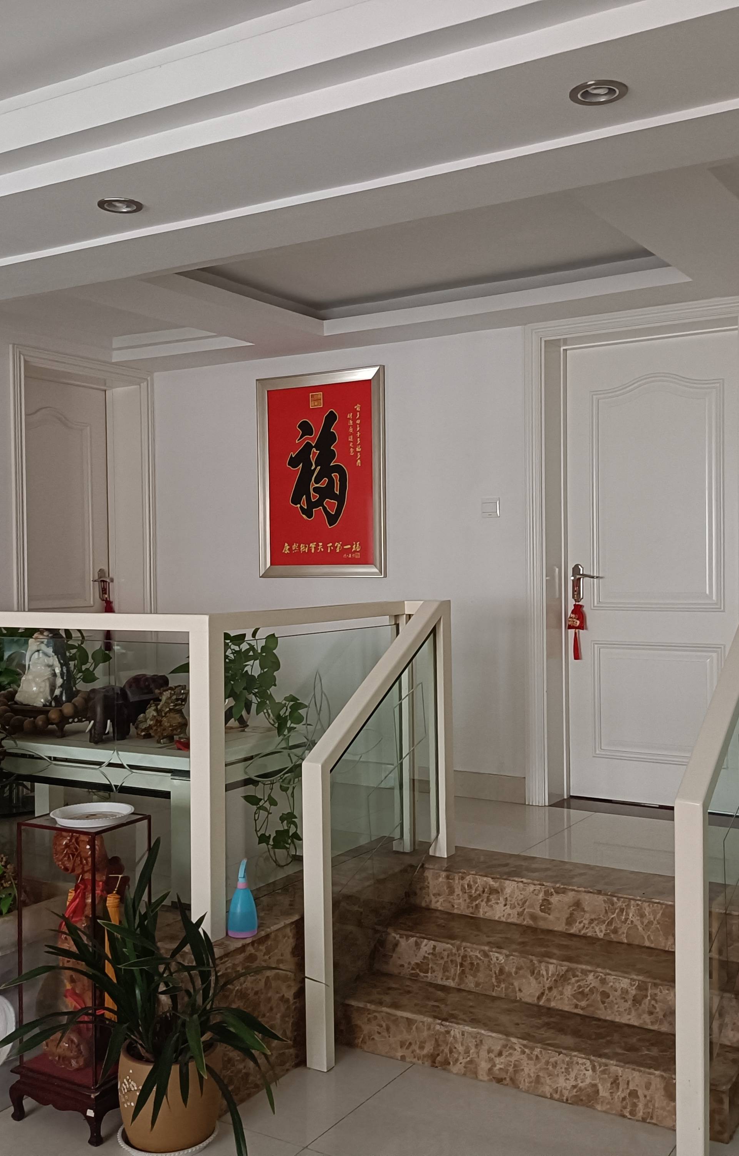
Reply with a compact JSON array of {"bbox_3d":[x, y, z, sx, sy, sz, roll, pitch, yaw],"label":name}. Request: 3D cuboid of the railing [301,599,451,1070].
[{"bbox_3d":[0.053,0.758,3.589,0.076,1.345,0.815,0,1,32],"label":"railing"}]

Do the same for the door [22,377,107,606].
[{"bbox_3d":[-1.588,-0.001,5.524,0.048,1.953,0.775,0,1,32],"label":"door"}]

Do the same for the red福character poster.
[{"bbox_3d":[-0.230,-0.479,5.212,0.715,0.955,0.036,0,1,32],"label":"red福character poster"}]

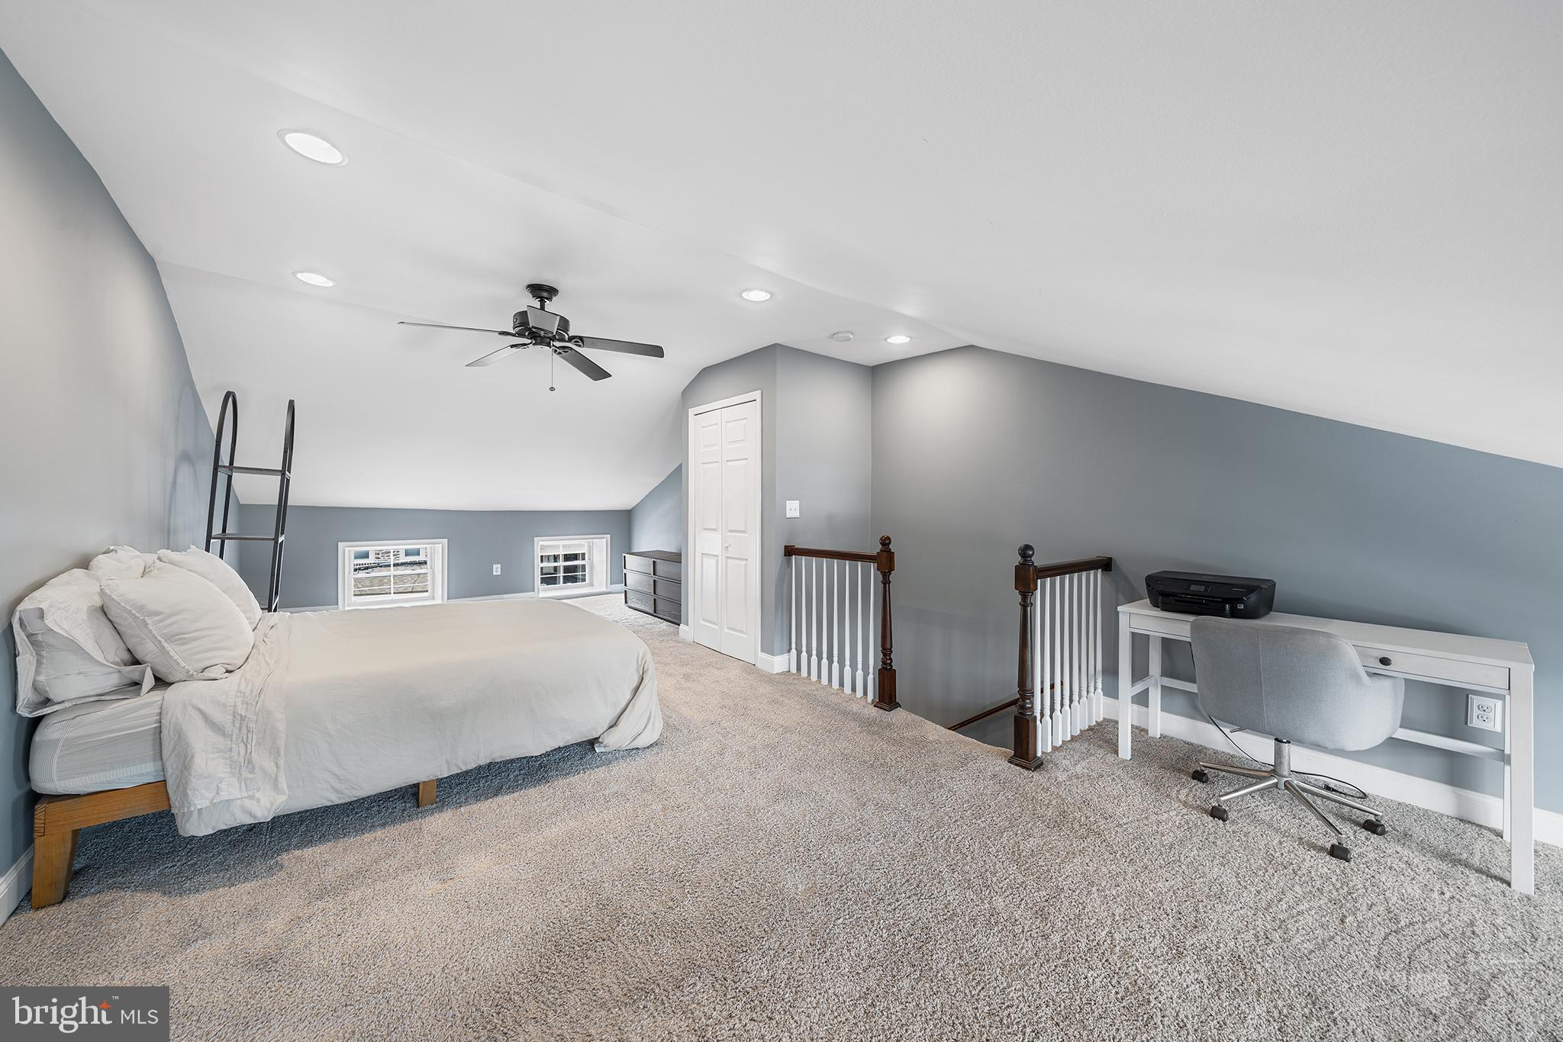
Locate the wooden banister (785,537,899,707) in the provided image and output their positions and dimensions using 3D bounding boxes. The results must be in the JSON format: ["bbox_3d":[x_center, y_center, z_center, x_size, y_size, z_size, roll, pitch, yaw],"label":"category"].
[{"bbox_3d":[0.385,0.626,3.607,0.130,1.060,1.000,-1,2,-39],"label":"wooden banister"}]

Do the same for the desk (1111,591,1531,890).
[{"bbox_3d":[2.234,0.817,2.295,0.470,0.750,1.200,-1,2,-39],"label":"desk"}]

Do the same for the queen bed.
[{"bbox_3d":[-1.916,0.864,2.840,2.090,0.620,1.580,-1,2,-35],"label":"queen bed"}]

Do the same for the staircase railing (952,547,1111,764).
[{"bbox_3d":[1.548,0.653,2.796,0.960,1.050,0.130,-1,2,-39],"label":"staircase railing"}]

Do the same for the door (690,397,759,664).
[{"bbox_3d":[-0.504,0.092,4.488,0.060,2.070,0.970,-1,2,-39],"label":"door"}]

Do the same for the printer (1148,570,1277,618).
[{"bbox_3d":[2.128,0.369,2.600,0.360,0.130,0.445,-1,2,-39],"label":"printer"}]

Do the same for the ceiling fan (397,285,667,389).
[{"bbox_3d":[-1.350,-1.039,2.947,1.290,0.580,1.270,-1,2,-23],"label":"ceiling fan"}]

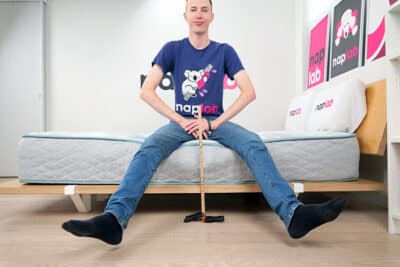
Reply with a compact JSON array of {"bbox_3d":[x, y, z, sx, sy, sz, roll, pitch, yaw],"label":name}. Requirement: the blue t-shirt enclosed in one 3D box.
[{"bbox_3d":[-0.009,-0.355,1.910,0.570,0.510,0.270,0,0,0],"label":"blue t-shirt"}]

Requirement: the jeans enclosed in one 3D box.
[{"bbox_3d":[0.012,0.180,1.710,0.950,0.560,0.660,0,0,0],"label":"jeans"}]

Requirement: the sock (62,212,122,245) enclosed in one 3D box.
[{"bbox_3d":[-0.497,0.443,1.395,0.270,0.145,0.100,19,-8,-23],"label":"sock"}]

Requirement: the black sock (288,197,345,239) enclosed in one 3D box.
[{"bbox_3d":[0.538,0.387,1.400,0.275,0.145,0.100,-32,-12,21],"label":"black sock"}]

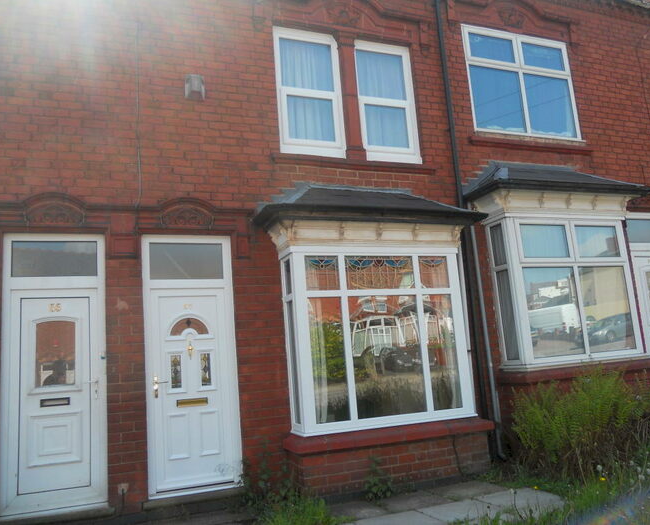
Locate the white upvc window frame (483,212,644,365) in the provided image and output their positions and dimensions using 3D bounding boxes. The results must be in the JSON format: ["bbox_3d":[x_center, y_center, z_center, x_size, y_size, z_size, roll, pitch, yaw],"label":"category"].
[{"bbox_3d":[3.226,0.370,7.254,2.099,1.899,0.413,0,-11,-22],"label":"white upvc window frame"}]

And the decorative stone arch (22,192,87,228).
[{"bbox_3d":[-2.599,-0.507,5.261,0.534,0.332,0.110,0,-11,-22],"label":"decorative stone arch"}]

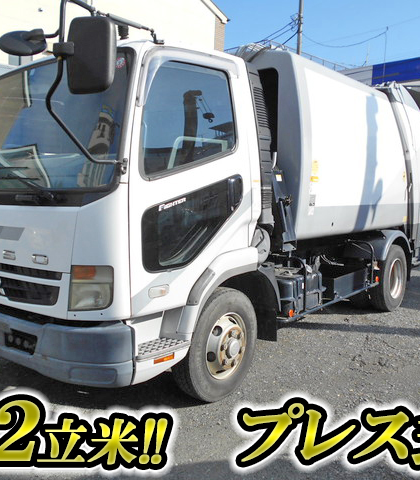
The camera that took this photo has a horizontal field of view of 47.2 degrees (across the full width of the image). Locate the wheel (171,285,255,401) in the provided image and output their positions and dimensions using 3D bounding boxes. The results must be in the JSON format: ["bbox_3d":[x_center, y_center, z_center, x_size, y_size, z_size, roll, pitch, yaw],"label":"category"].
[{"bbox_3d":[0.034,0.748,3.519,0.225,0.805,0.805,4,8,39],"label":"wheel"}]

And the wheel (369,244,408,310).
[{"bbox_3d":[2.209,0.477,6.001,0.225,0.805,0.805,4,8,39],"label":"wheel"}]

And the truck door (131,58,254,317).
[{"bbox_3d":[-0.111,-0.362,3.077,0.150,1.540,1.150,5,8,42],"label":"truck door"}]

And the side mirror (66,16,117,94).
[{"bbox_3d":[-0.547,-0.852,2.220,0.195,0.350,0.085,0,6,9],"label":"side mirror"}]

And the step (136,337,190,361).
[{"bbox_3d":[-0.317,0.667,2.917,0.420,0.050,0.190,-6,8,-43],"label":"step"}]

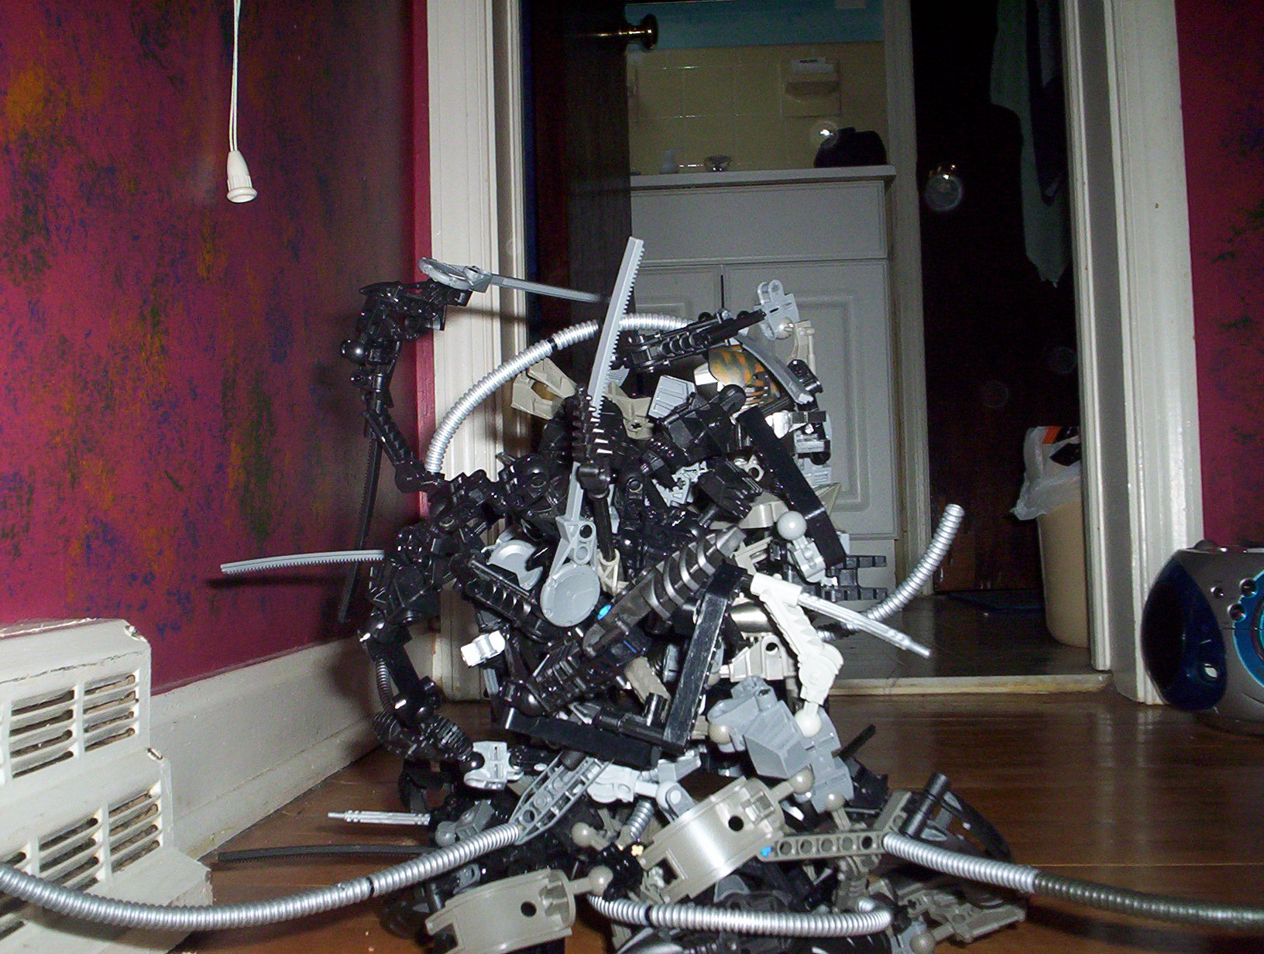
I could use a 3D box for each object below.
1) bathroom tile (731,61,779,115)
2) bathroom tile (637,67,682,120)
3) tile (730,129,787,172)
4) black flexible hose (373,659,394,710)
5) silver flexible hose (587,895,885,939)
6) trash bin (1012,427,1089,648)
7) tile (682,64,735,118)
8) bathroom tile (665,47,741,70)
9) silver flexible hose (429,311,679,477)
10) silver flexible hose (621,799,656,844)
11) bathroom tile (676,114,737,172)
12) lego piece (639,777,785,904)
[{"bbox_3d":[0.274,-0.842,3.029,0.107,0.107,0.009,-2,-2,4],"label":"bathroom tile"},{"bbox_3d":[0.063,-0.840,3.042,0.107,0.107,0.009,-2,-2,4],"label":"bathroom tile"},{"bbox_3d":[0.278,-0.731,3.025,0.107,0.107,0.009,-2,-2,4],"label":"tile"},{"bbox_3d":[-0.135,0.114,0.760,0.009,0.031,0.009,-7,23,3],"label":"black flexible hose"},{"bbox_3d":[0.034,0.137,0.441,0.093,0.010,0.034,-1,-2,0],"label":"silver flexible hose"},{"bbox_3d":[0.653,0.081,1.940,0.220,0.290,0.220,-1,-2,0],"label":"trash bin"},{"bbox_3d":[0.168,-0.841,3.035,0.107,0.107,0.009,-2,-2,4],"label":"tile"},{"bbox_3d":[0.156,-0.915,3.039,0.153,0.047,0.010,-2,-2,4],"label":"bathroom tile"},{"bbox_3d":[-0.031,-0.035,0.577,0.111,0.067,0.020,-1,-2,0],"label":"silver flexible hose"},{"bbox_3d":[0.003,0.138,0.557,0.007,0.021,0.007,22,12,-4],"label":"silver flexible hose"},{"bbox_3d":[0.170,-0.732,3.032,0.107,0.107,0.009,-2,-2,4],"label":"bathroom tile"},{"bbox_3d":[0.028,0.122,0.468,0.047,0.024,0.020,-34,-6,-3],"label":"lego piece"}]

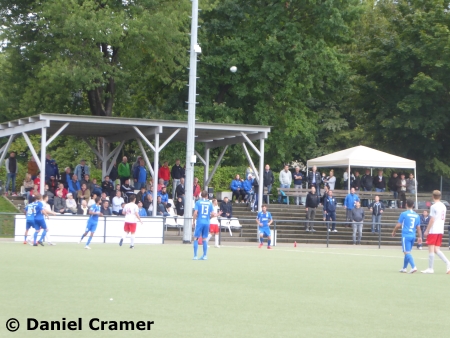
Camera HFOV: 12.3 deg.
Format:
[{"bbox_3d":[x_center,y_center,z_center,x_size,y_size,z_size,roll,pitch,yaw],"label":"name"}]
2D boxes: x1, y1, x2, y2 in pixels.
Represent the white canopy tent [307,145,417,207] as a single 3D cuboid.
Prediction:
[{"bbox_3d":[5.950,0.314,90.700,3.400,2.700,3.400,2,-1,-29],"label":"white canopy tent"}]

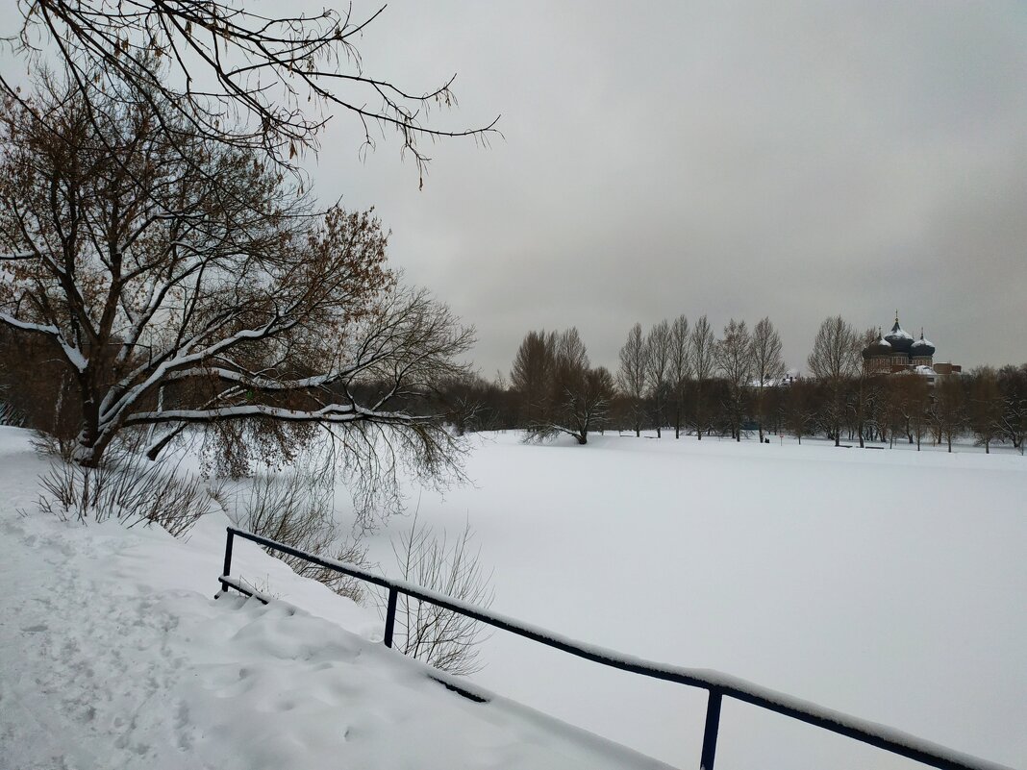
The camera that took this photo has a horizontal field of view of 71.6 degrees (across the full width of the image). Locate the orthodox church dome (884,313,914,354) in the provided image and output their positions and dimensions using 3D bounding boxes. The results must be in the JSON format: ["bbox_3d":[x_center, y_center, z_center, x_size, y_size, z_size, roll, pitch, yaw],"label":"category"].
[{"bbox_3d":[179.230,-23.760,331.960,12.500,18.830,12.500,-2,-4,28],"label":"orthodox church dome"}]

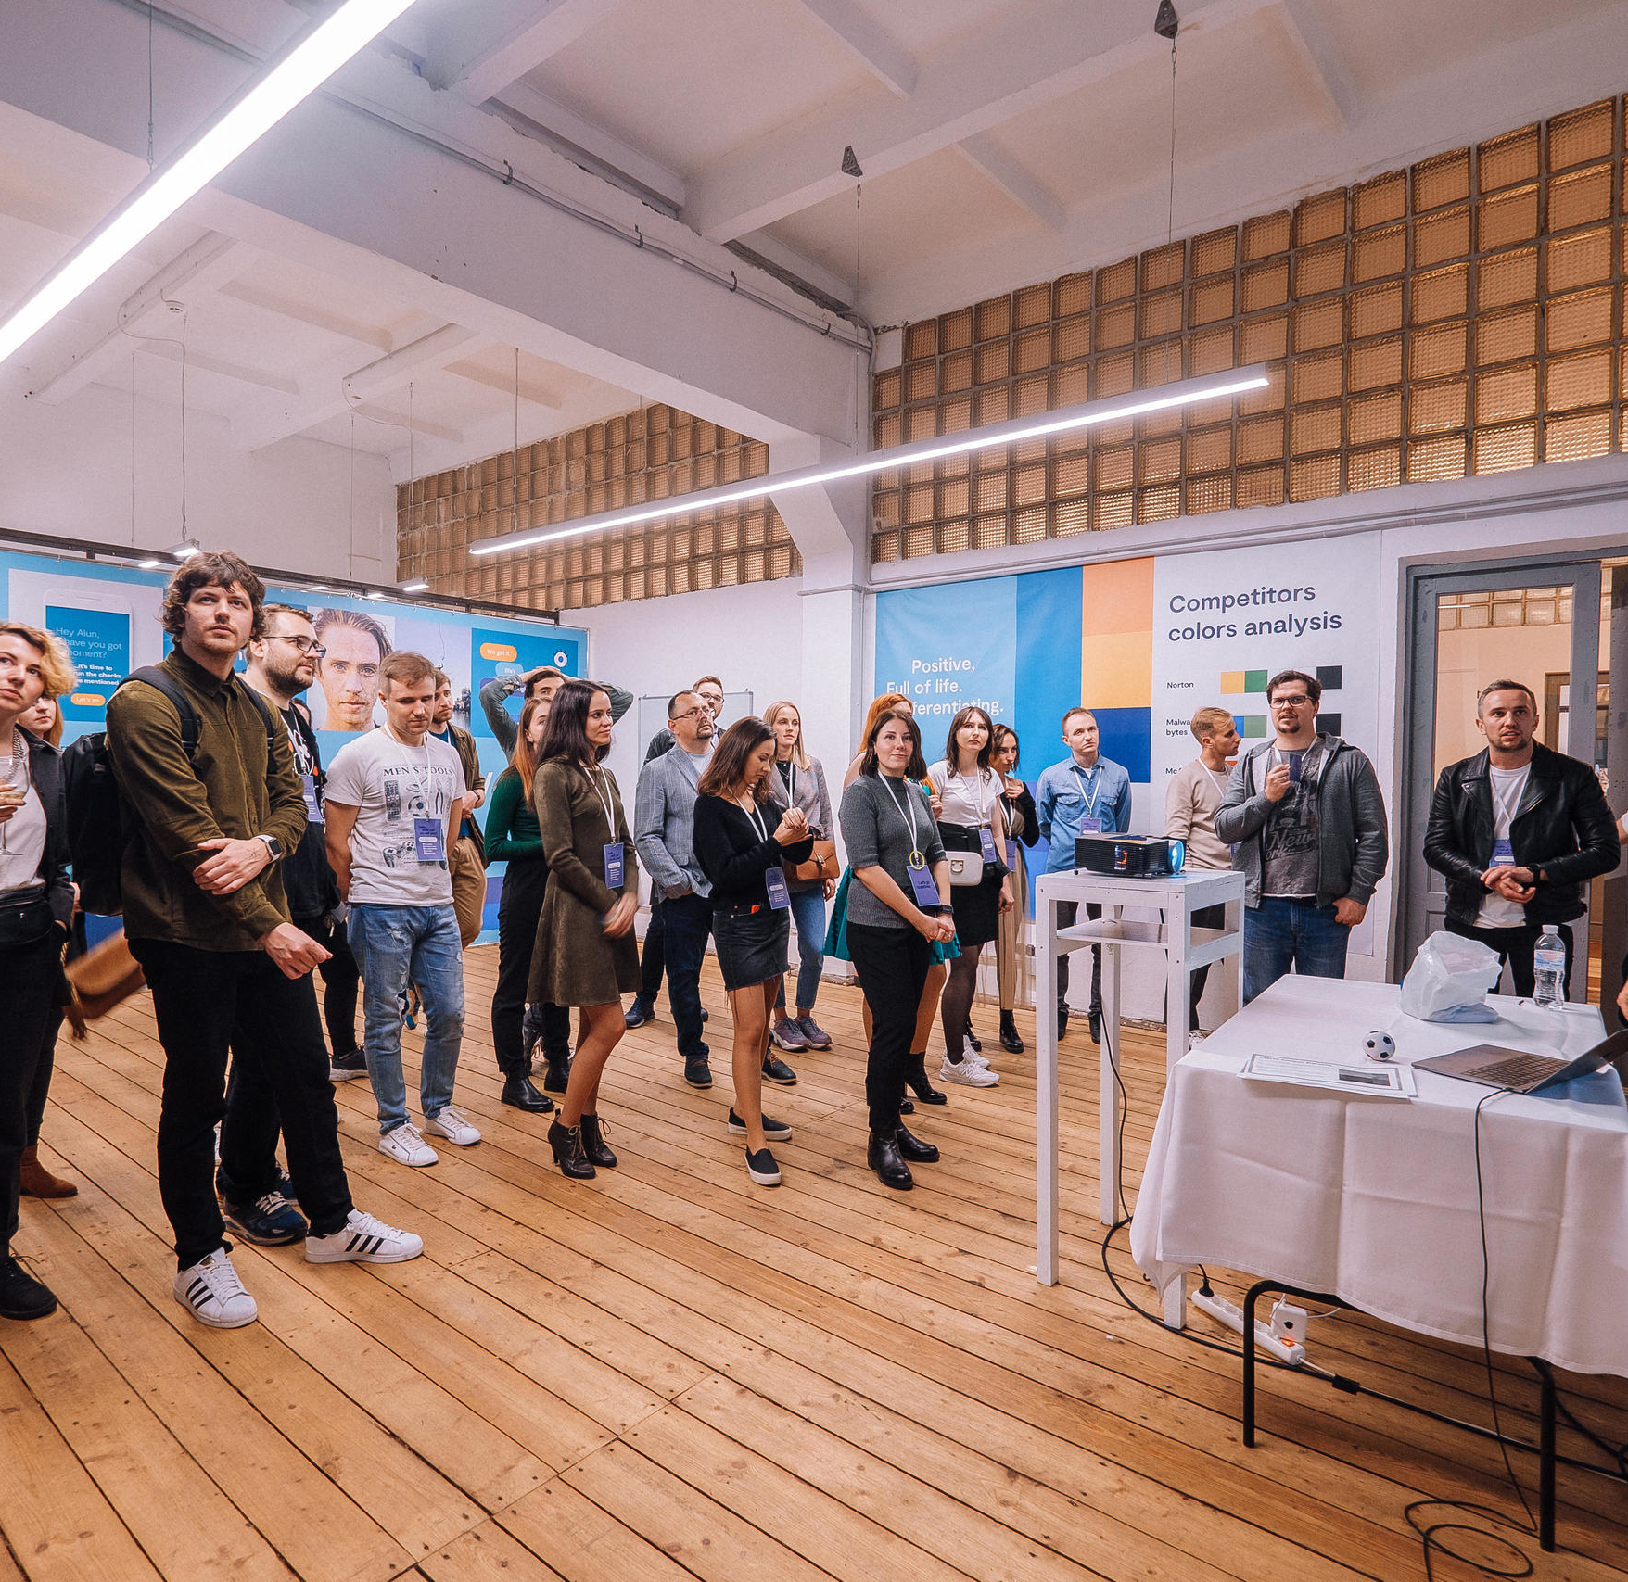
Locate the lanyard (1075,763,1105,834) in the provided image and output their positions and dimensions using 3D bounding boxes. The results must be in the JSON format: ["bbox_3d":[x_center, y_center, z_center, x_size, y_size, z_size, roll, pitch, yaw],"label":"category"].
[{"bbox_3d":[1.385,0.080,5.020,0.160,0.420,0.140,1,1,12],"label":"lanyard"}]

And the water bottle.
[{"bbox_3d":[1.957,0.459,2.624,0.067,0.215,0.067,0,1,0],"label":"water bottle"}]

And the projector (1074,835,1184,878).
[{"bbox_3d":[0.888,0.182,2.765,0.220,0.095,0.280,2,2,39],"label":"projector"}]

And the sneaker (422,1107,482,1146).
[{"bbox_3d":[-1.362,1.240,3.732,0.295,0.110,0.105,1,2,31],"label":"sneaker"}]

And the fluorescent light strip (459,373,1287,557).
[{"bbox_3d":[-0.344,-1.568,5.138,5.072,0.070,0.065,2,2,39],"label":"fluorescent light strip"}]

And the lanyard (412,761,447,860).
[{"bbox_3d":[-1.339,0.071,3.440,0.140,0.375,0.080,0,2,-24],"label":"lanyard"}]

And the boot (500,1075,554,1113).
[{"bbox_3d":[-1.175,1.213,4.063,0.265,0.150,0.100,1,2,28],"label":"boot"}]

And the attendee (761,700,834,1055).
[{"bbox_3d":[-0.082,0.400,4.944,0.420,1.703,0.310,0,2,-25],"label":"attendee"}]

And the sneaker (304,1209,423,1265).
[{"bbox_3d":[-1.273,1.259,2.803,0.300,0.120,0.110,0,1,-5],"label":"sneaker"}]

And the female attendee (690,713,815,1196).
[{"bbox_3d":[-0.198,0.519,3.552,0.430,1.580,0.450,-1,2,-43],"label":"female attendee"}]

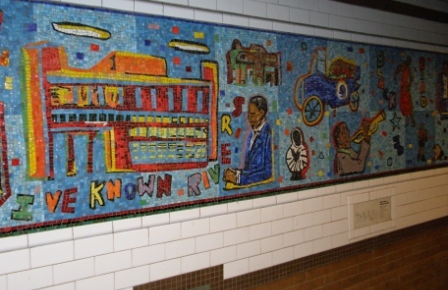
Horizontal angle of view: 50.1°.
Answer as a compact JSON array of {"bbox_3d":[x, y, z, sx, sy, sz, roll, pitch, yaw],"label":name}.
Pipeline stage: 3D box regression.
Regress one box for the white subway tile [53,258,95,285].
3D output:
[{"bbox_3d":[-0.551,0.463,1.764,0.152,0.075,0.010,-4,5,-38],"label":"white subway tile"}]

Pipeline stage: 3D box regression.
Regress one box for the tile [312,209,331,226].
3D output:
[{"bbox_3d":[0.534,0.392,2.606,0.152,0.076,0.010,-3,4,-38],"label":"tile"}]

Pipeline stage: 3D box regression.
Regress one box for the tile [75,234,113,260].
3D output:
[{"bbox_3d":[-0.491,0.381,1.802,0.152,0.075,0.010,-3,3,-38],"label":"tile"}]

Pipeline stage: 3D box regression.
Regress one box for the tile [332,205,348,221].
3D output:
[{"bbox_3d":[0.650,0.389,2.709,0.148,0.074,0.010,-3,3,-38],"label":"tile"}]

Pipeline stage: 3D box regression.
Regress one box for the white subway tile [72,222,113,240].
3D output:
[{"bbox_3d":[-0.487,0.318,1.785,0.152,0.045,0.012,-3,4,-38],"label":"white subway tile"}]

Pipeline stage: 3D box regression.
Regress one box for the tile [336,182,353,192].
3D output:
[{"bbox_3d":[0.687,0.238,2.730,0.159,0.044,0.012,-3,3,-38],"label":"tile"}]

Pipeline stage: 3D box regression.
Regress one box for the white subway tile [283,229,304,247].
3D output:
[{"bbox_3d":[0.357,0.481,2.482,0.152,0.075,0.010,-3,3,-38],"label":"white subway tile"}]

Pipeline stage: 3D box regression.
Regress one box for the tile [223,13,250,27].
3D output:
[{"bbox_3d":[0.052,-0.567,2.176,0.150,0.050,0.012,-4,5,-38],"label":"tile"}]

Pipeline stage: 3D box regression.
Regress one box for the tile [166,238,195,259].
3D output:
[{"bbox_3d":[-0.187,0.440,2.050,0.152,0.075,0.010,-4,5,-38],"label":"tile"}]

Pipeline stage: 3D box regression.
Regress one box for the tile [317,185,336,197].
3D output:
[{"bbox_3d":[0.558,0.249,2.623,0.152,0.048,0.015,-3,4,-38],"label":"tile"}]

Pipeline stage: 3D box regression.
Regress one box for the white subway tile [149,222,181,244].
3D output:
[{"bbox_3d":[-0.247,0.363,1.981,0.152,0.076,0.010,-3,4,-38],"label":"white subway tile"}]

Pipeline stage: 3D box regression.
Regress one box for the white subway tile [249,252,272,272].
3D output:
[{"bbox_3d":[0.178,0.567,2.342,0.152,0.075,0.010,-3,3,-38],"label":"white subway tile"}]

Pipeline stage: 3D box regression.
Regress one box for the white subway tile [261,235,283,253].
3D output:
[{"bbox_3d":[0.237,0.490,2.389,0.152,0.075,0.010,-4,5,-38],"label":"white subway tile"}]

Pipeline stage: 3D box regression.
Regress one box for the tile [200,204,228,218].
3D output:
[{"bbox_3d":[-0.049,0.288,2.115,0.150,0.045,0.012,-4,4,-38],"label":"tile"}]

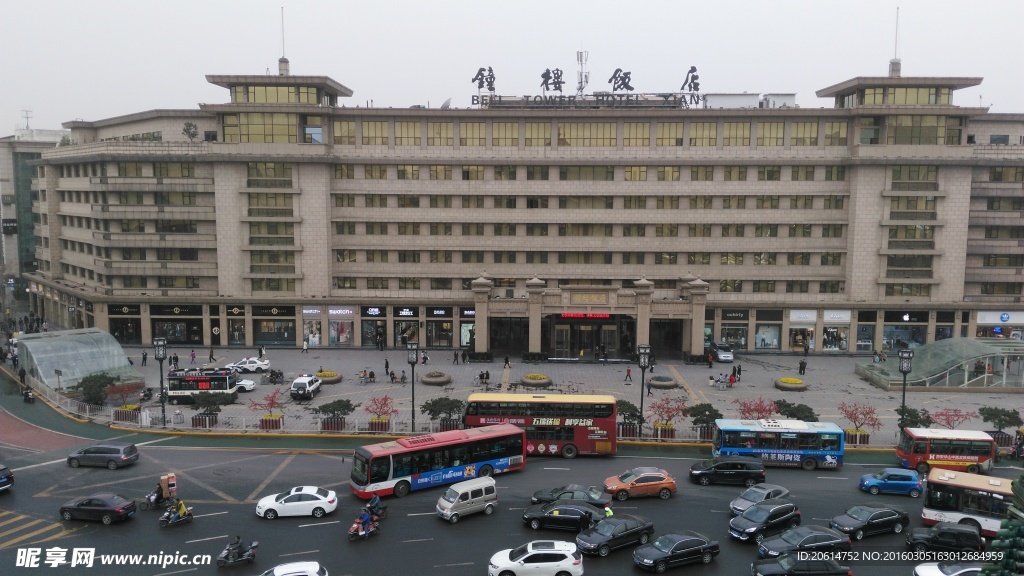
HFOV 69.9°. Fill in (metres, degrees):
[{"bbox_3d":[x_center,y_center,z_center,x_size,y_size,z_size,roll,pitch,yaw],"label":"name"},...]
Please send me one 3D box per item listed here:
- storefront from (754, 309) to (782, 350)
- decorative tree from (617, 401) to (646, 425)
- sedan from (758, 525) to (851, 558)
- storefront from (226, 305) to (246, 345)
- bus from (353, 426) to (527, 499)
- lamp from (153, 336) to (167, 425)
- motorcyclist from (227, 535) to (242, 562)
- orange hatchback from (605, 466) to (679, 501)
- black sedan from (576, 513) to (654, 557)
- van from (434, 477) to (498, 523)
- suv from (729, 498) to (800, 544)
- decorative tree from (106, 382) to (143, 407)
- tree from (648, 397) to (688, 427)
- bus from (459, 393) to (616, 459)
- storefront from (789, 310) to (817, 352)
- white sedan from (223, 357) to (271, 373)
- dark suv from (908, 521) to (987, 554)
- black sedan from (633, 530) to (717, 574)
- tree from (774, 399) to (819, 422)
[{"bbox_3d":[32.257,5.183,92.566,3.490,5.340,1.000,1,6,1],"label":"storefront"},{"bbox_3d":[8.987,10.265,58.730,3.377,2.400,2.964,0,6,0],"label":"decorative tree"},{"bbox_3d":[15.282,13.304,38.384,4.980,1.480,1.850,-1,6,-16],"label":"sedan"},{"bbox_3d":[-33.651,4.540,89.249,2.400,5.000,1.200,0,8,1],"label":"storefront"},{"bbox_3d":[-4.662,11.345,48.573,11.500,3.050,2.500,-4,9,-28],"label":"bus"},{"bbox_3d":[-28.320,7.694,59.380,0.950,7.300,0.950,1,7,3],"label":"lamp"},{"bbox_3d":[-13.930,13.026,36.800,0.800,1.280,0.600,-2,7,-25],"label":"motorcyclist"},{"bbox_3d":[8.272,12.409,46.801,4.550,1.620,1.830,0,6,-4],"label":"orange hatchback"},{"bbox_3d":[5.559,13.153,39.518,4.770,1.460,1.820,-3,7,-29],"label":"black sedan"},{"bbox_3d":[-2.681,12.521,43.323,3.720,1.860,1.530,-4,7,-33],"label":"van"},{"bbox_3d":[14.000,12.828,40.674,4.520,1.690,1.840,-4,7,-33],"label":"suv"},{"bbox_3d":[-32.648,9.108,61.586,2.900,1.950,2.300,0,8,1],"label":"decorative tree"},{"bbox_3d":[12.336,9.979,58.127,3.300,2.750,3.000,1,7,3],"label":"tree"},{"bbox_3d":[2.149,10.236,54.835,11.132,4.200,2.489,1,6,2],"label":"bus"},{"bbox_3d":[35.418,5.185,89.252,3.400,5.200,1.400,0,7,0],"label":"storefront"},{"bbox_3d":[-27.895,8.123,77.719,4.500,1.500,1.750,-1,8,-8],"label":"white sedan"},{"bbox_3d":[23.384,13.493,39.816,3.850,1.720,1.670,2,7,10],"label":"dark suv"},{"bbox_3d":[8.472,13.426,37.858,4.750,1.470,1.760,-2,6,-22],"label":"black sedan"},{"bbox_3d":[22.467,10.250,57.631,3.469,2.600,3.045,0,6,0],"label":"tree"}]

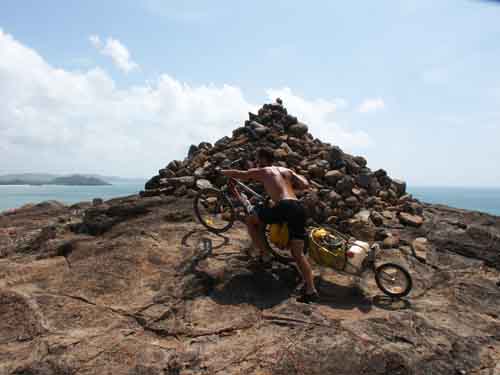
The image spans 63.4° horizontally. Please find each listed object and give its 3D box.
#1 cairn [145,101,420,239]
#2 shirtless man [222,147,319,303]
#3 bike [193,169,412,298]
[{"bbox_3d":[0.720,-0.550,9.200,6.200,2.800,5.600,1,0,-3],"label":"cairn"},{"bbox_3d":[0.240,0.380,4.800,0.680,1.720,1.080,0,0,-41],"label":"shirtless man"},{"bbox_3d":[0.583,0.469,5.214,3.049,1.080,0.600,18,7,22],"label":"bike"}]

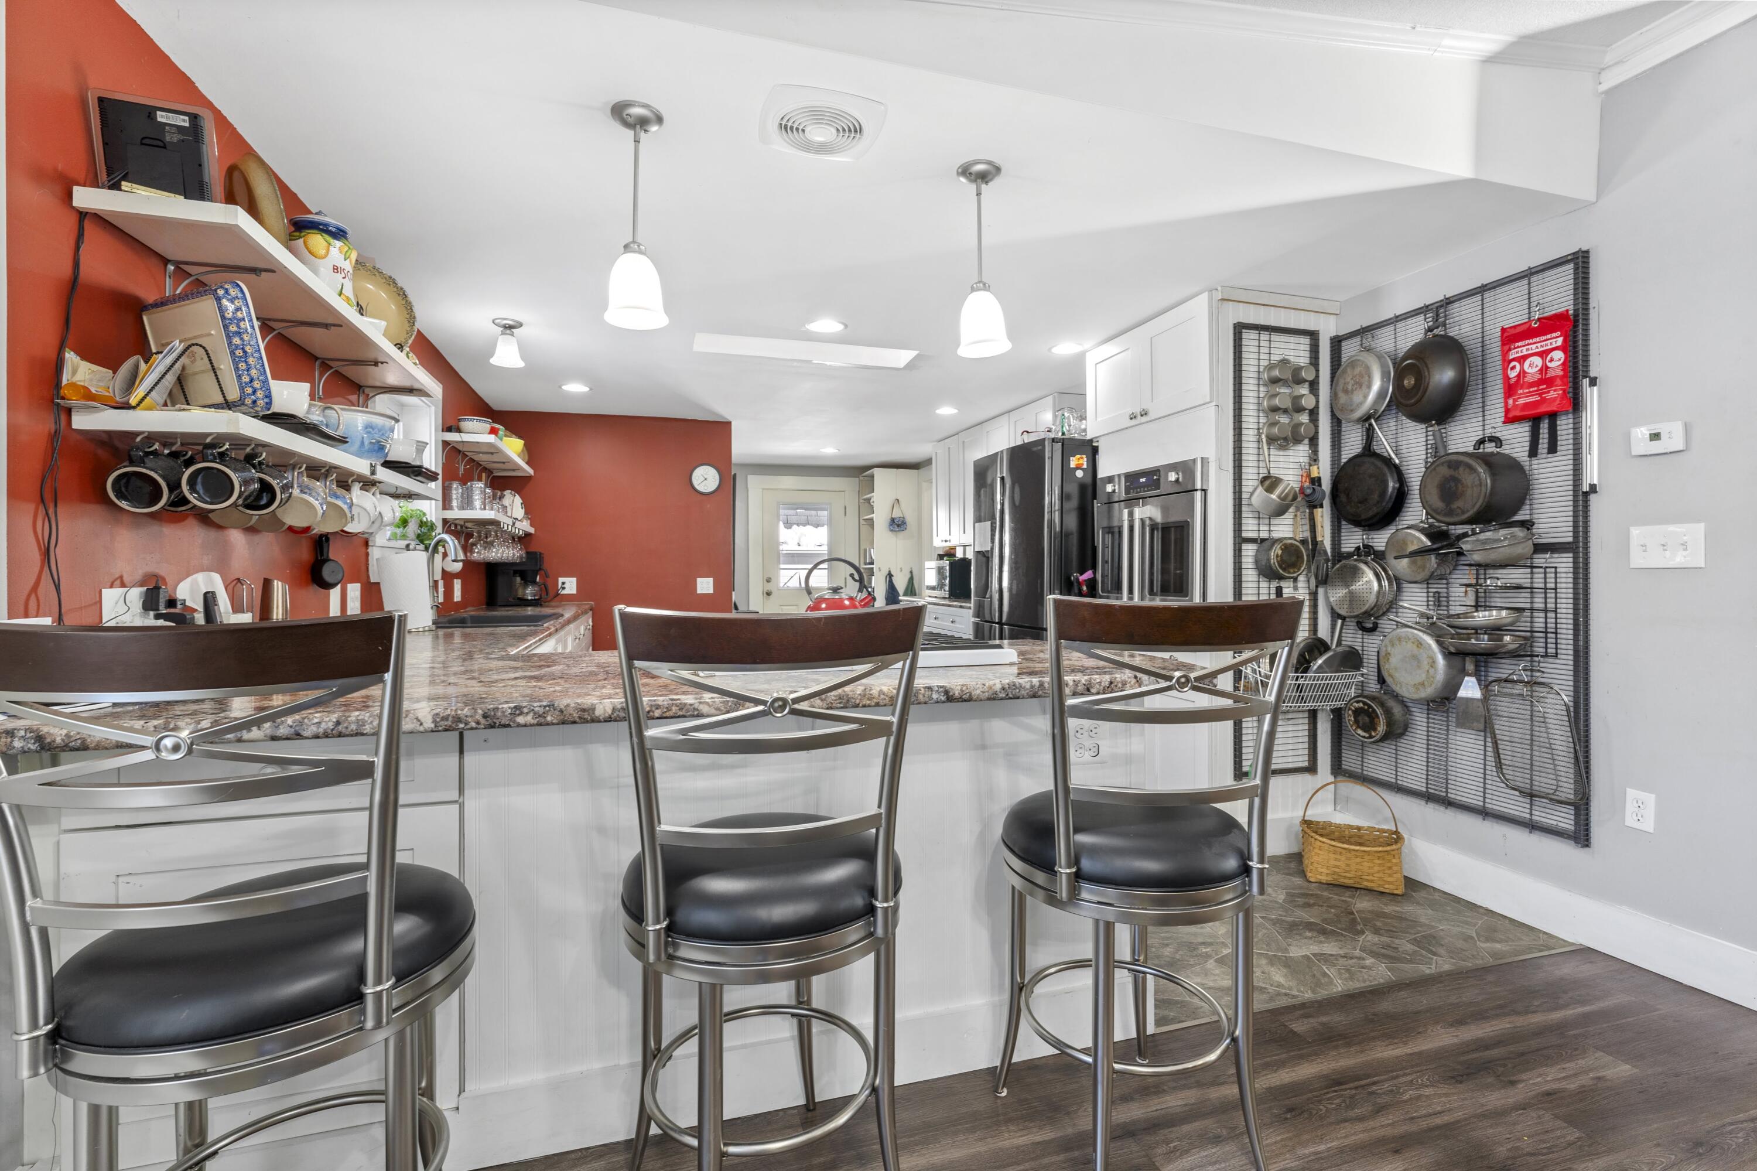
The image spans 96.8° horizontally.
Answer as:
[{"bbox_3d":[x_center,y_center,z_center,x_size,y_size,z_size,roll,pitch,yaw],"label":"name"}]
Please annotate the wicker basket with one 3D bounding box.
[{"bbox_3d":[1.777,0.926,2.929,0.335,0.360,0.265,0,1,25],"label":"wicker basket"}]

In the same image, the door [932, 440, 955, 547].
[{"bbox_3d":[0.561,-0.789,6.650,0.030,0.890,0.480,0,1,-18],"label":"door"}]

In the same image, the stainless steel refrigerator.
[{"bbox_3d":[1.080,0.165,4.480,0.835,1.830,0.900,0,1,-16],"label":"stainless steel refrigerator"}]

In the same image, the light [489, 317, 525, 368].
[{"bbox_3d":[-1.645,-1.064,3.473,0.160,0.197,0.160,0,1,-16],"label":"light"}]

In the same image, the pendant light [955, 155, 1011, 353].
[{"bbox_3d":[0.291,-0.910,2.194,0.157,0.504,0.157,0,1,0],"label":"pendant light"}]

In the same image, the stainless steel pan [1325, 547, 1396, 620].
[{"bbox_3d":[1.855,0.015,3.008,0.090,0.255,0.230,0,1,-16],"label":"stainless steel pan"}]

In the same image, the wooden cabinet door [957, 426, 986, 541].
[{"bbox_3d":[0.725,-0.762,6.112,0.020,0.874,0.455,0,1,-17],"label":"wooden cabinet door"}]

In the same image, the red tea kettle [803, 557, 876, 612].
[{"bbox_3d":[-0.107,0.034,2.151,0.212,0.223,0.190,0,1,-18],"label":"red tea kettle"}]

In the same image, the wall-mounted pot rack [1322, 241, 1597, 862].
[{"bbox_3d":[2.001,-0.110,2.784,0.055,1.780,0.900,0,1,-16],"label":"wall-mounted pot rack"}]

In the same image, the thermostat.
[{"bbox_3d":[2.191,-0.414,2.191,0.033,0.078,0.114,0,1,-16],"label":"thermostat"}]

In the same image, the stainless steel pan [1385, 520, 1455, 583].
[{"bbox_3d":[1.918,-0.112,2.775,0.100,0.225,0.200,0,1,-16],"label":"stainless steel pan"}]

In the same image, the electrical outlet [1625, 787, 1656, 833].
[{"bbox_3d":[2.224,0.657,2.281,0.009,0.114,0.070,0,1,-17],"label":"electrical outlet"}]

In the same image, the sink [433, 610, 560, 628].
[{"bbox_3d":[-1.712,0.248,3.459,0.510,0.210,0.860,0,1,-16],"label":"sink"}]

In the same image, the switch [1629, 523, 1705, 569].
[{"bbox_3d":[2.237,-0.109,2.220,0.012,0.122,0.170,0,1,-17],"label":"switch"}]

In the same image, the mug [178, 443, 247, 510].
[{"bbox_3d":[-1.280,-0.212,1.524,0.090,0.122,0.100,0,10,-17],"label":"mug"}]

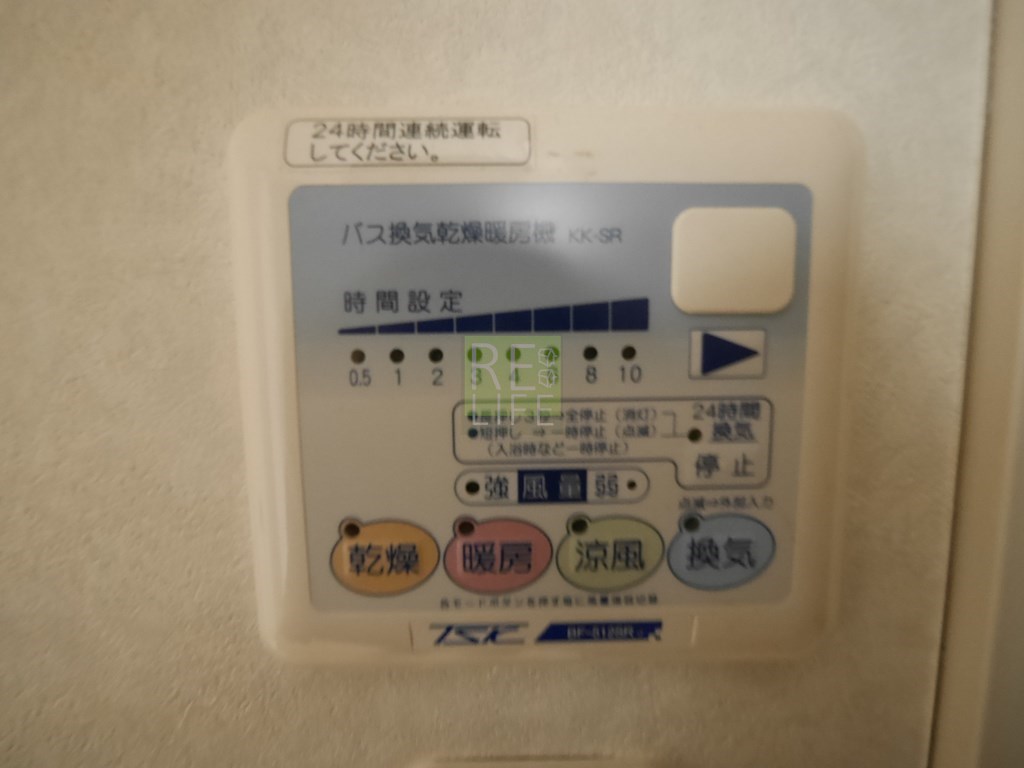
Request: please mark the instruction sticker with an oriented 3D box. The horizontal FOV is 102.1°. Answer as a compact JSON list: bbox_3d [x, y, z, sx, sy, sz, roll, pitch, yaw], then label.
[{"bbox_3d":[-0.021,-0.048,0.082,0.049,0.010,0.002,-1,-5,-1],"label":"instruction sticker"}]

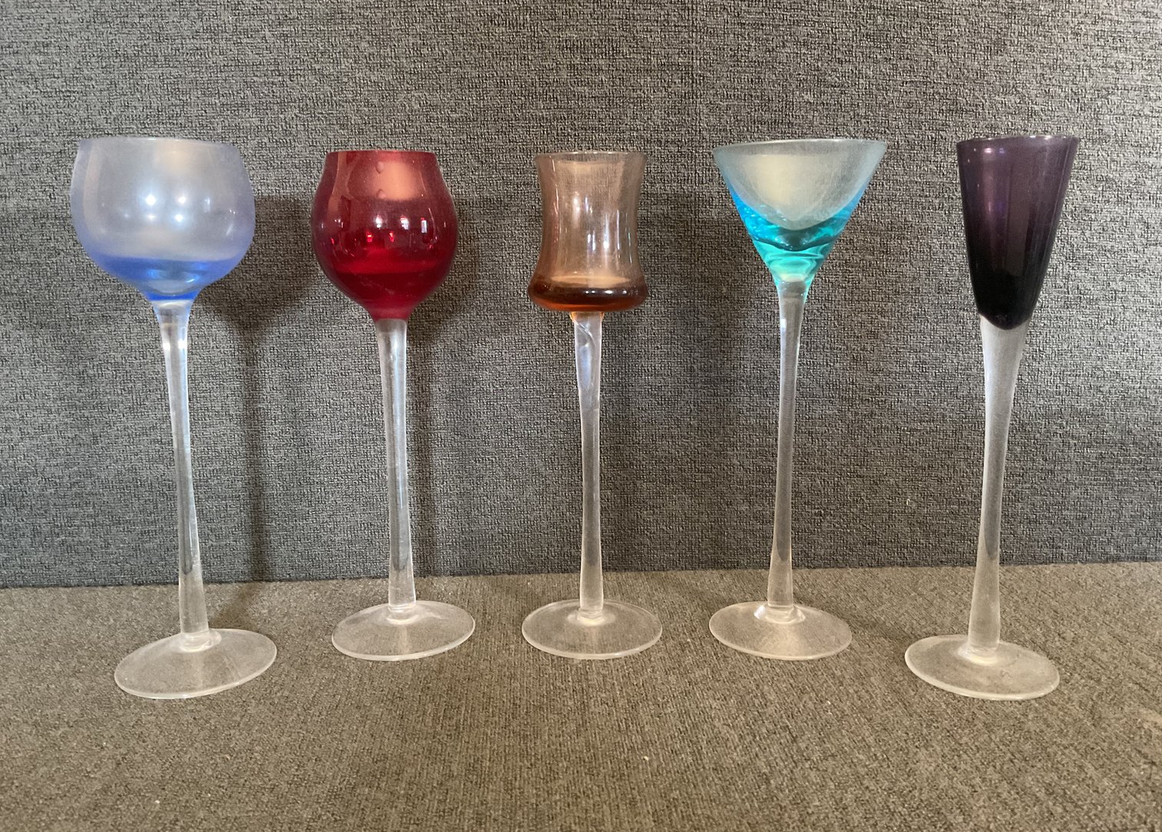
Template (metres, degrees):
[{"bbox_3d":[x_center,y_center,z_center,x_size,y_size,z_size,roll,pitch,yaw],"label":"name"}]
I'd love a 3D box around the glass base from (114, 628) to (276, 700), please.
[{"bbox_3d":[-0.160,0.099,0.406,0.062,0.009,0.062,0,11,0],"label":"glass base"}]

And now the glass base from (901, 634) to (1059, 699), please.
[{"bbox_3d":[0.168,0.101,0.409,0.061,0.009,0.061,0,11,0],"label":"glass base"}]

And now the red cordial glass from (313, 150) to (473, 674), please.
[{"bbox_3d":[-0.080,-0.005,0.419,0.063,0.207,0.063,0,11,0],"label":"red cordial glass"}]

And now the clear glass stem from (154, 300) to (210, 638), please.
[{"bbox_3d":[-0.160,0.024,0.392,0.017,0.140,0.017,0,11,0],"label":"clear glass stem"}]

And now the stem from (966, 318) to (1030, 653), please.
[{"bbox_3d":[0.168,0.031,0.396,0.020,0.138,0.020,0,11,0],"label":"stem"}]

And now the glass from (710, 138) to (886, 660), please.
[{"bbox_3d":[0.089,-0.007,0.418,0.071,0.211,0.071,0,11,0],"label":"glass"}]

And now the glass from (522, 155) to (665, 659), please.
[{"bbox_3d":[0.005,-0.005,0.419,0.062,0.206,0.062,0,11,0],"label":"glass"}]

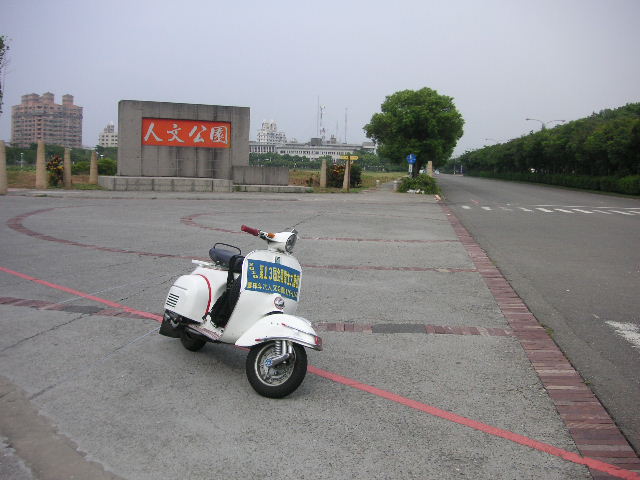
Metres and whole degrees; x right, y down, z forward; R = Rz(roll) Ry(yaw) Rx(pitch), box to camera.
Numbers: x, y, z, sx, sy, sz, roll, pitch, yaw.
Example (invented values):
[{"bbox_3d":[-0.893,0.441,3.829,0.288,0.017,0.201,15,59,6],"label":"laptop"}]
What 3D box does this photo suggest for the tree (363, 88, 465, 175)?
[{"bbox_3d":[7.197,-7.541,51.111,7.300,7.573,7.000,1,6,0],"label":"tree"}]

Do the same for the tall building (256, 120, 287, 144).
[{"bbox_3d":[-47.342,-92.772,672.589,22.500,46.893,20.000,-2,7,-30],"label":"tall building"}]

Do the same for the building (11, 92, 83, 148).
[{"bbox_3d":[-198.976,-79.965,497.387,40.000,50.817,36.000,-3,7,-35],"label":"building"}]

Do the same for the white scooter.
[{"bbox_3d":[-0.524,0.373,4.644,0.700,1.060,1.740,7,2,-35],"label":"white scooter"}]

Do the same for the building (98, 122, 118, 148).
[{"bbox_3d":[-191.874,-87.504,622.928,18.000,40.305,16.000,0,6,-9],"label":"building"}]

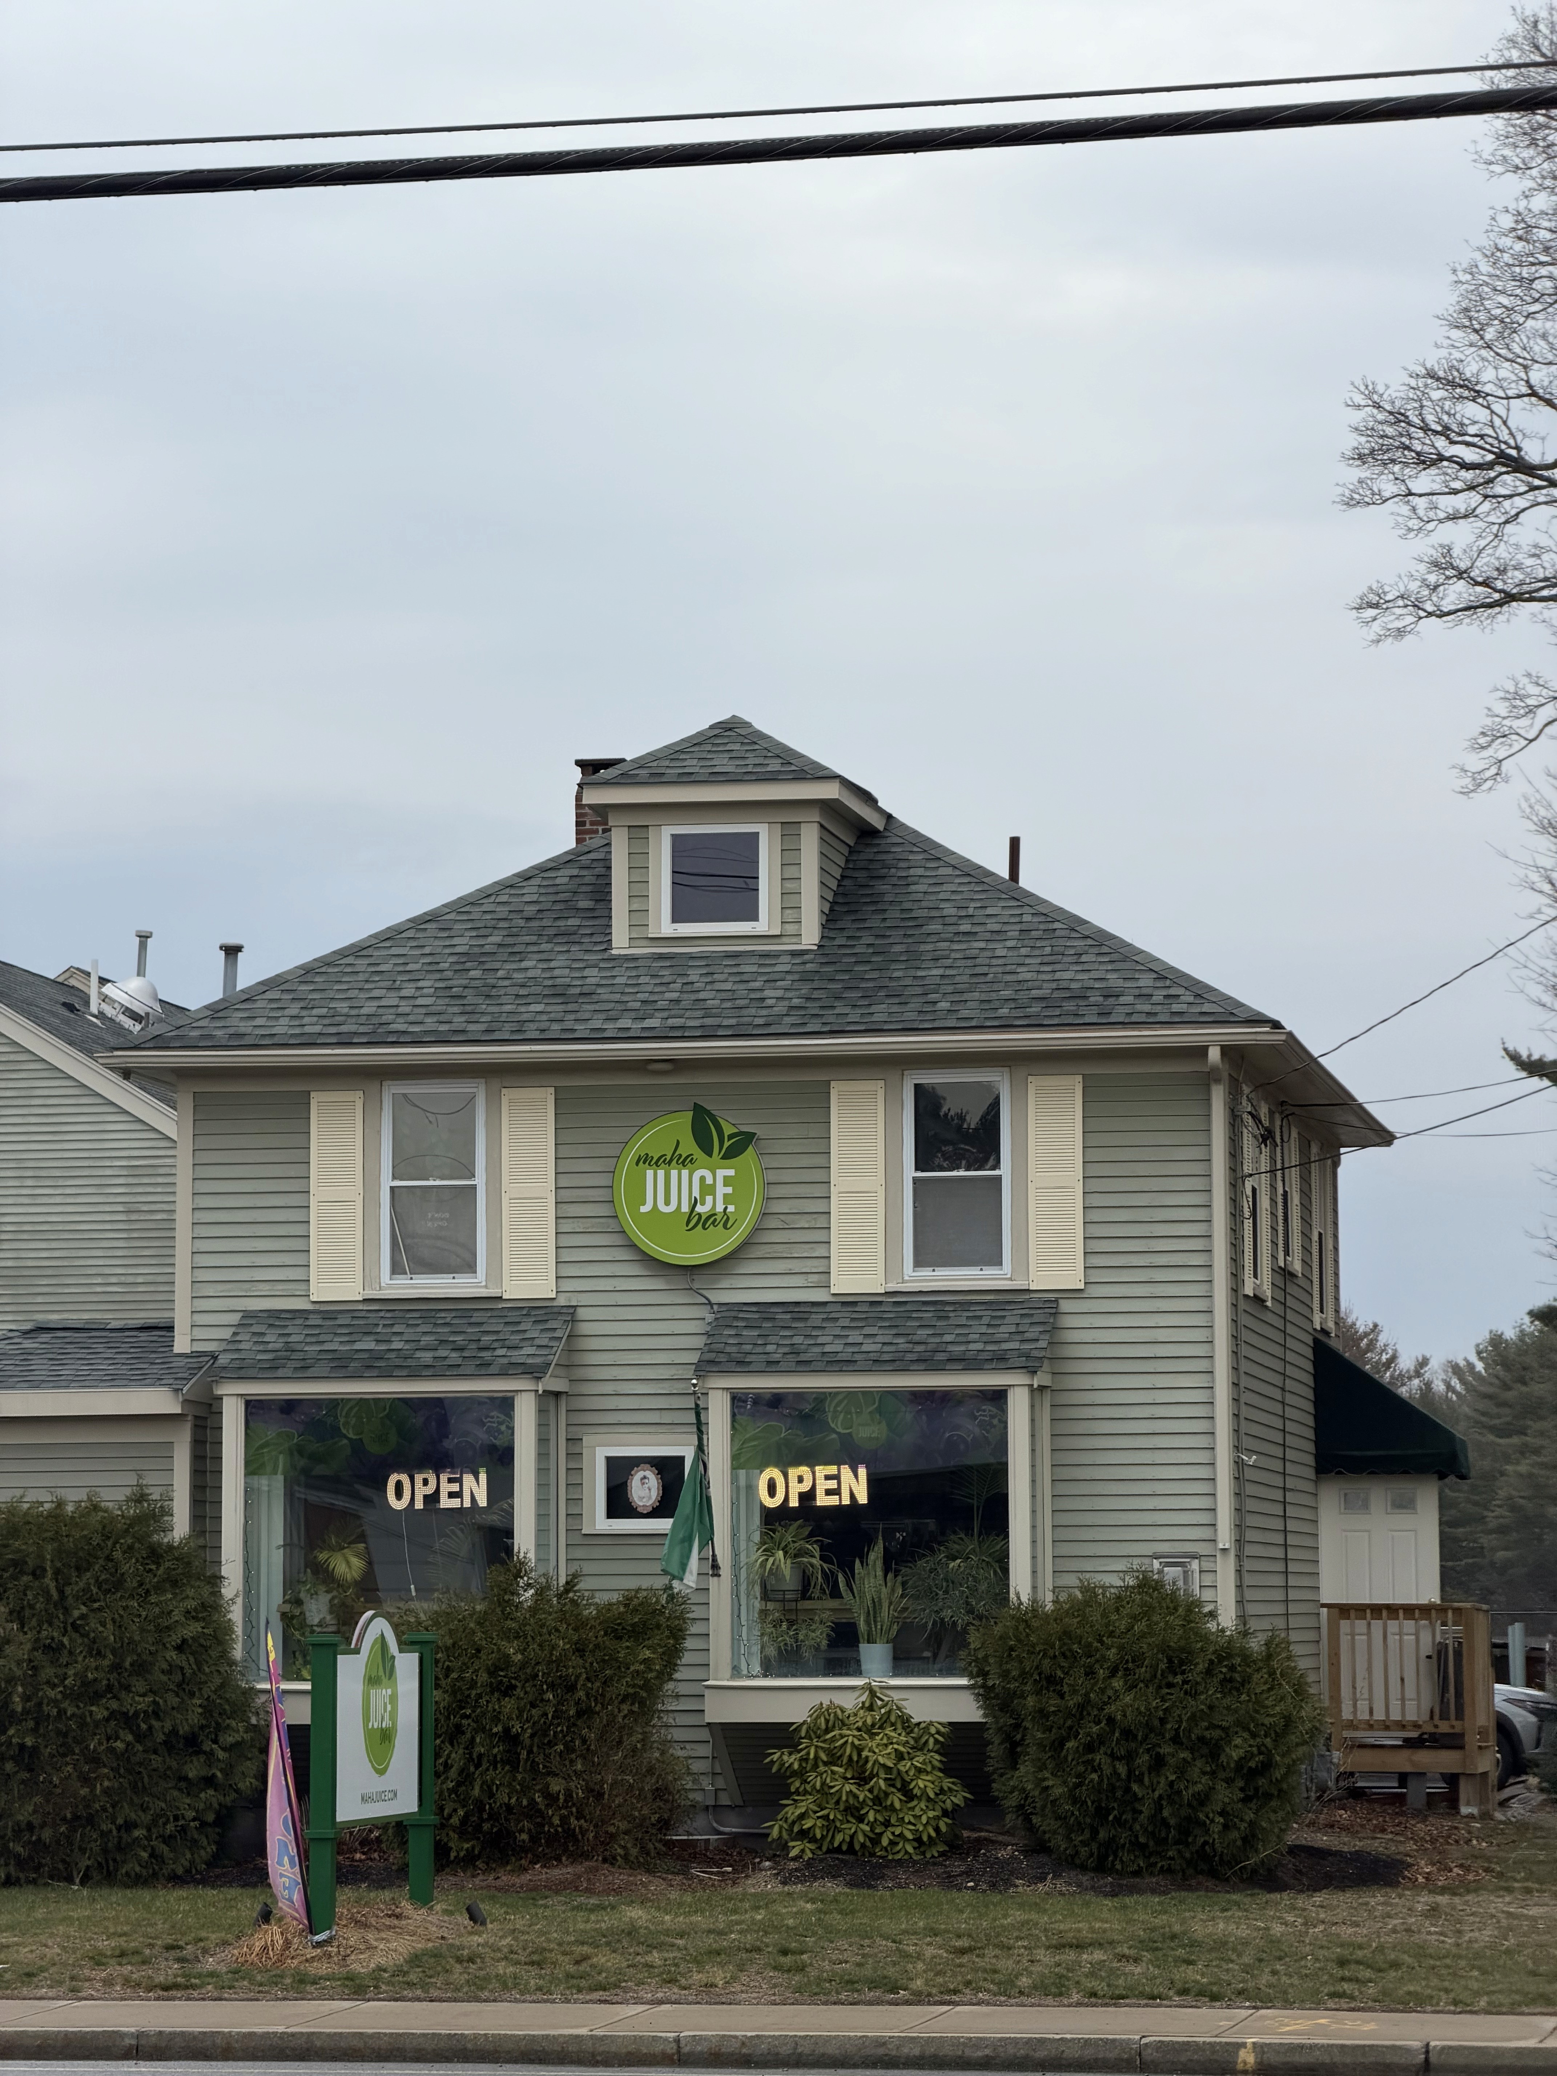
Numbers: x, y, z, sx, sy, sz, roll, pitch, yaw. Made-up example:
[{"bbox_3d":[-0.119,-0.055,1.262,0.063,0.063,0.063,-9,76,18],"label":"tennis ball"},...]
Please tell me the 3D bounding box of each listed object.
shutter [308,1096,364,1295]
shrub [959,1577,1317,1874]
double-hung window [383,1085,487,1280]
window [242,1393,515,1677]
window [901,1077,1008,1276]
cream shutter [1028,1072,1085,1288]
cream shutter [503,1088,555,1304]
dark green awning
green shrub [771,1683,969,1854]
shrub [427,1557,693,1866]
[{"bbox_3d":[-3.046,1.080,41.224,0.382,1.448,0.045,-1,-6,10],"label":"shutter"},{"bbox_3d":[2.409,4.522,39.601,2.386,2.001,2.100,-1,-5,9],"label":"shrub"},{"bbox_3d":[-2.405,1.024,42.079,0.739,1.430,0.100,-1,-5,9],"label":"double-hung window"},{"bbox_3d":[-2.672,3.328,40.045,1.870,1.889,0.110,-1,-6,10],"label":"window"},{"bbox_3d":[1.205,0.920,40.526,0.723,1.395,0.100,-1,-6,10],"label":"window"},{"bbox_3d":[1.915,0.999,41.306,0.379,1.478,0.040,-1,-5,9],"label":"cream shutter"},{"bbox_3d":[-1.742,1.087,41.911,0.377,1.472,0.040,-1,-5,9],"label":"cream shutter"},{"bbox_3d":[4.871,2.946,47.404,1.110,1.130,1.470,-1,-6,10],"label":"dark green awning"},{"bbox_3d":[0.579,4.728,38.730,1.337,1.144,1.160,-1,-6,10],"label":"green shrub"},{"bbox_3d":[-1.592,4.526,40.201,2.075,2.053,1.700,-1,-5,9],"label":"shrub"}]

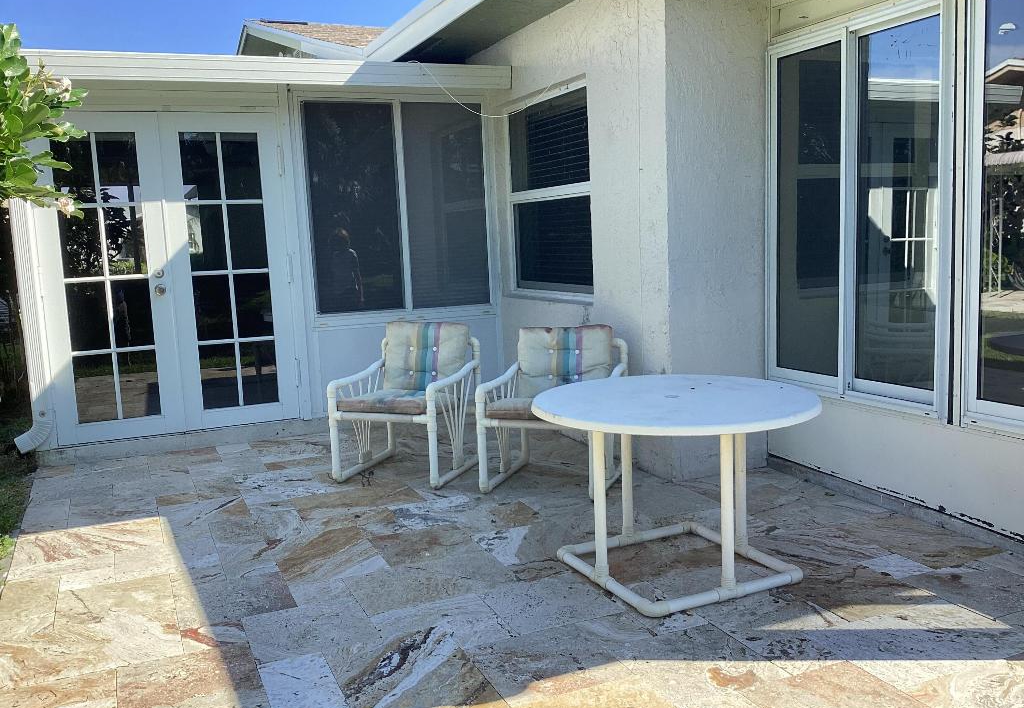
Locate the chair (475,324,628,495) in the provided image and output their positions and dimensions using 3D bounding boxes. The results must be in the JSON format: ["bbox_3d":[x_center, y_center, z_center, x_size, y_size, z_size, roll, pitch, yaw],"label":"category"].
[{"bbox_3d":[0.219,0.274,4.851,0.630,0.820,0.630,1,8,22],"label":"chair"}]

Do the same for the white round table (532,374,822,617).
[{"bbox_3d":[0.624,0.504,3.545,1.075,0.670,1.075,-2,7,0],"label":"white round table"}]

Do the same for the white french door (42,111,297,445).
[{"bbox_3d":[-2.190,-0.503,5.886,1.492,2.046,0.080,-5,8,-21],"label":"white french door"}]

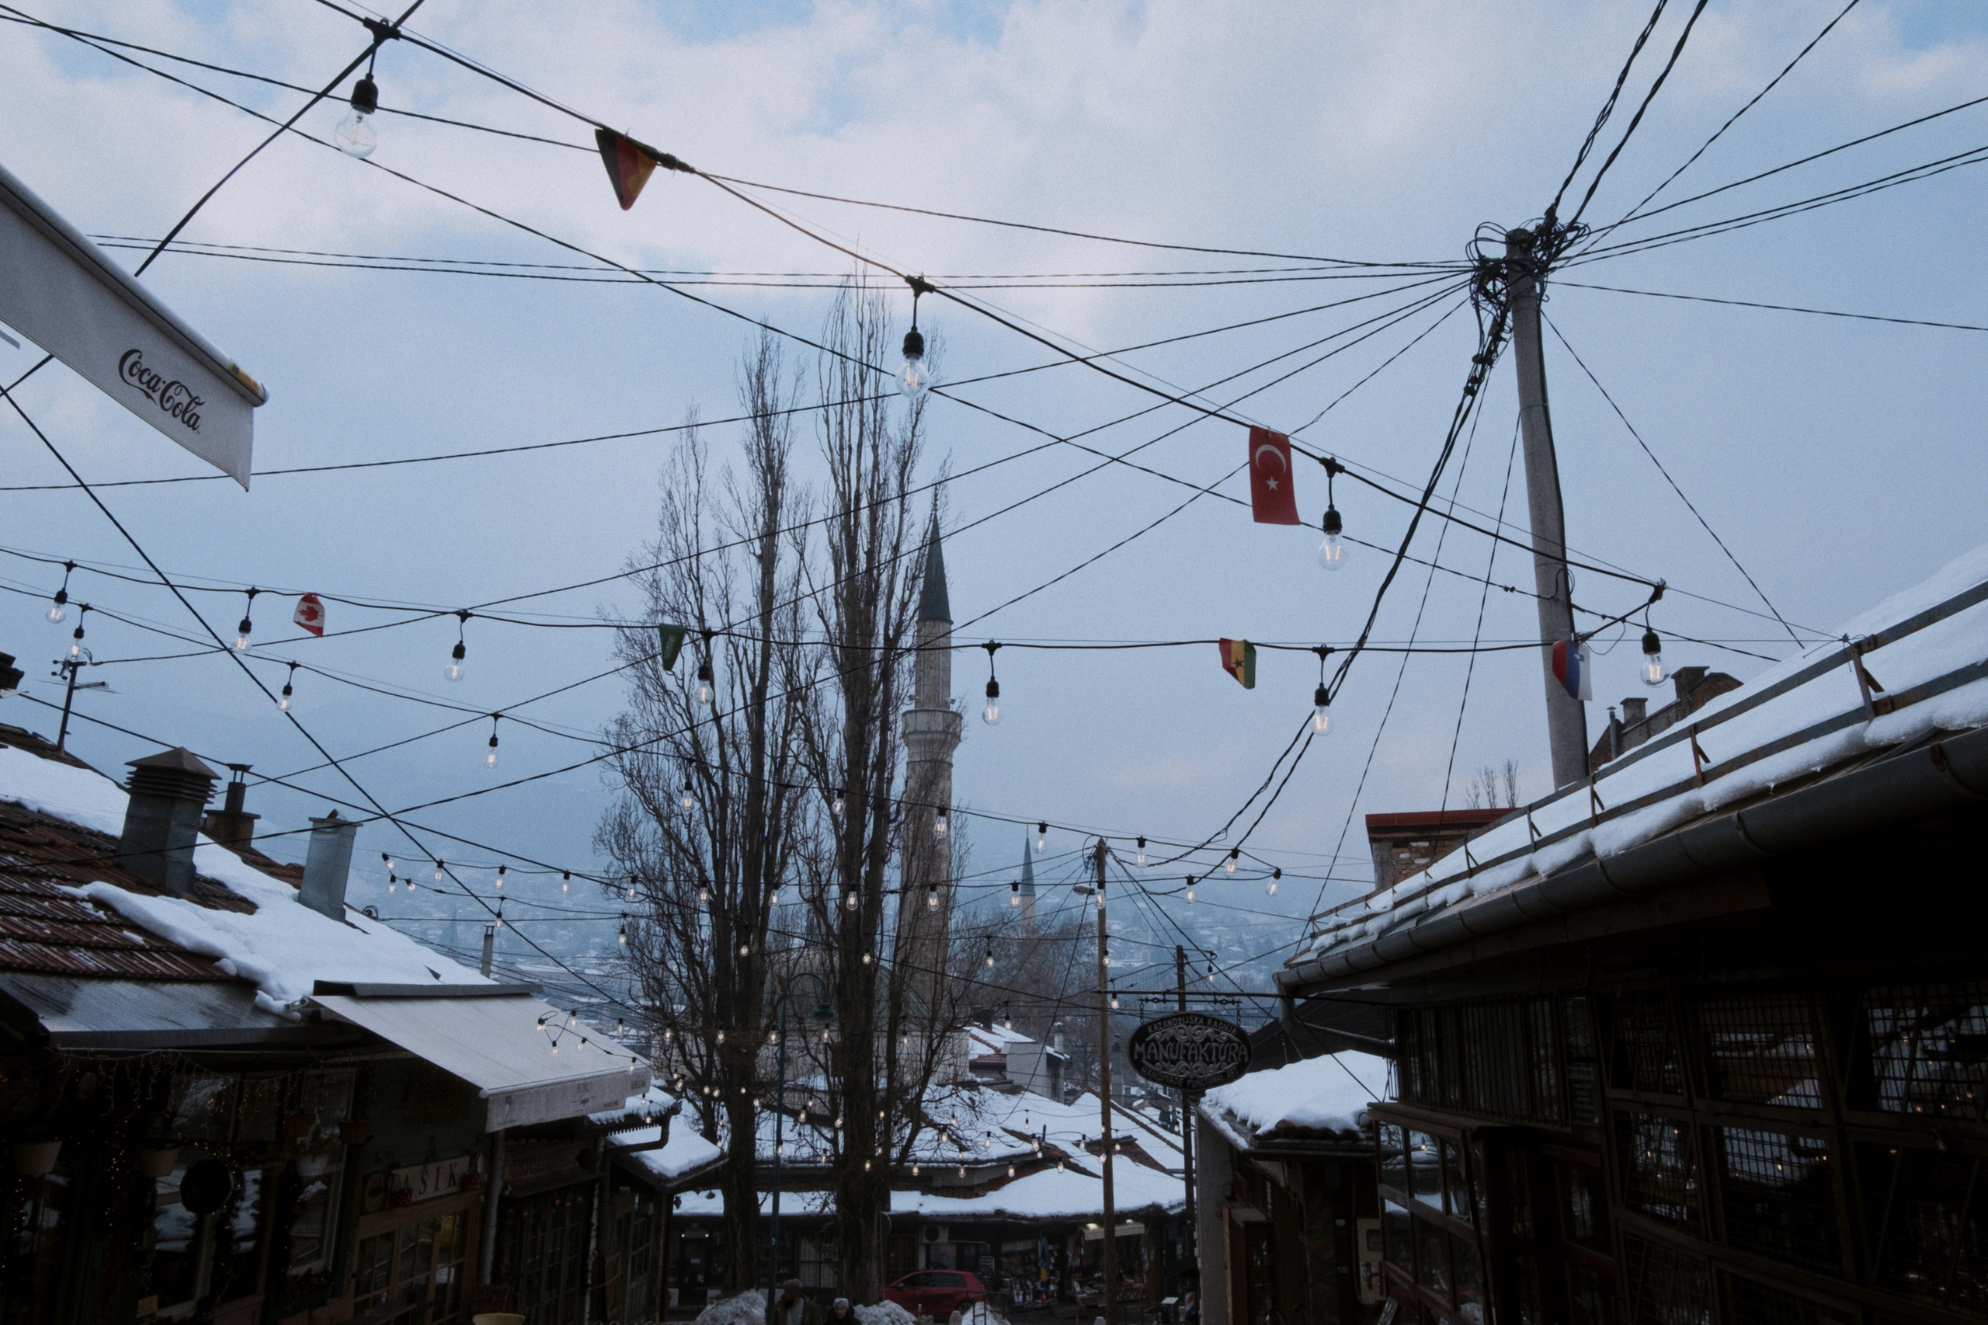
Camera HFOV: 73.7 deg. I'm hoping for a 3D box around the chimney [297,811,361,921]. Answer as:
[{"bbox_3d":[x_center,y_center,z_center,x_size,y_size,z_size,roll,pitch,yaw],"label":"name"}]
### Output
[{"bbox_3d":[-6.212,1.905,12.400,0.320,1.000,0.320,-1,-16,2],"label":"chimney"}]

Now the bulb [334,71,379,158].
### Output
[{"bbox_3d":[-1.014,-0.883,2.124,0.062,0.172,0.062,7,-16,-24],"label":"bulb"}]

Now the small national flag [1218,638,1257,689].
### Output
[{"bbox_3d":[0.690,0.004,3.750,0.105,0.147,0.035,-5,-16,17],"label":"small national flag"}]

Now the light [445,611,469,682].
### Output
[{"bbox_3d":[-1.845,-0.057,4.570,0.066,0.255,0.062,-4,-15,17],"label":"light"}]

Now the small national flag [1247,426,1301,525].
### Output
[{"bbox_3d":[0.576,-0.386,2.740,0.105,0.213,0.040,3,-16,-12],"label":"small national flag"}]

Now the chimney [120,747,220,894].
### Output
[{"bbox_3d":[-6.454,1.256,10.400,0.440,1.110,0.440,-1,-16,2],"label":"chimney"}]

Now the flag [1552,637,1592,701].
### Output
[{"bbox_3d":[1.506,0.018,3.460,0.110,0.170,0.045,-4,-15,17],"label":"flag"}]

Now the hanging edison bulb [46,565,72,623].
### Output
[{"bbox_3d":[-3.676,-0.274,5.219,0.066,0.250,0.062,-4,-15,17],"label":"hanging edison bulb"}]

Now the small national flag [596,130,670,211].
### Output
[{"bbox_3d":[-0.624,-0.845,2.270,0.115,0.150,0.040,-1,-16,5],"label":"small national flag"}]

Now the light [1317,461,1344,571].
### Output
[{"bbox_3d":[0.709,-0.310,2.780,0.062,0.250,0.062,0,-16,0],"label":"light"}]

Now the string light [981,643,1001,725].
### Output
[{"bbox_3d":[-0.007,0.062,3.970,0.060,0.255,0.060,0,-16,0],"label":"string light"}]

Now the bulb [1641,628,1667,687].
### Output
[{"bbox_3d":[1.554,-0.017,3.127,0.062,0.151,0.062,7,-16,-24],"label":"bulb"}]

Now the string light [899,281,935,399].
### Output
[{"bbox_3d":[-0.144,-0.602,2.457,0.066,0.252,0.062,1,-14,0],"label":"string light"}]

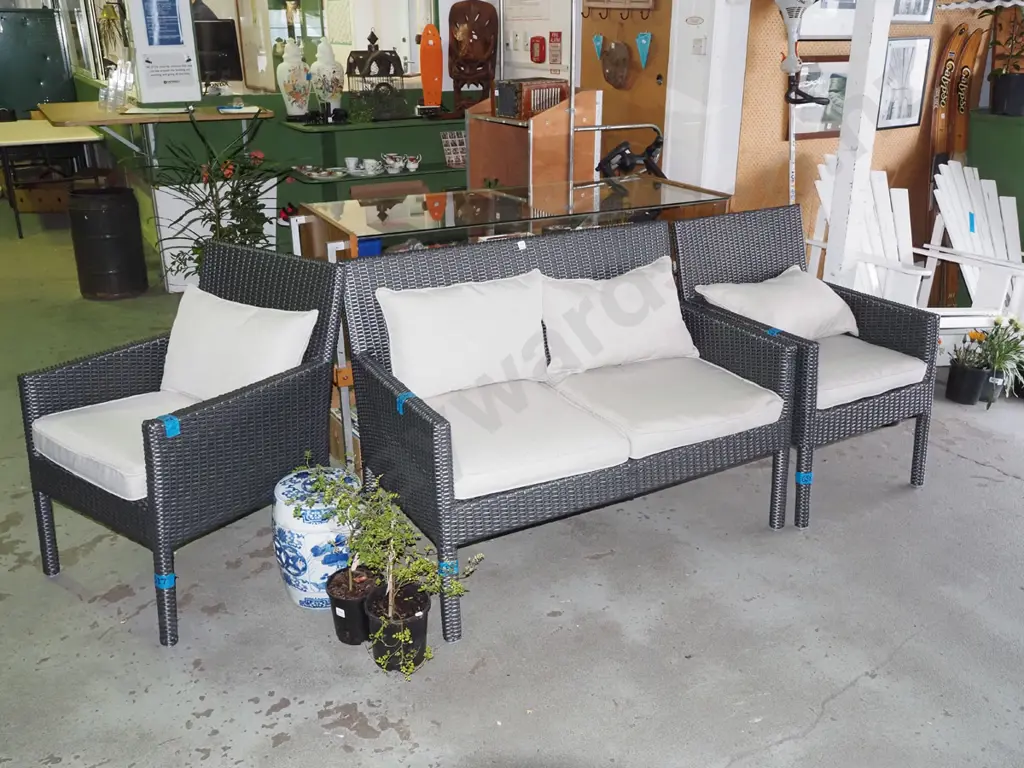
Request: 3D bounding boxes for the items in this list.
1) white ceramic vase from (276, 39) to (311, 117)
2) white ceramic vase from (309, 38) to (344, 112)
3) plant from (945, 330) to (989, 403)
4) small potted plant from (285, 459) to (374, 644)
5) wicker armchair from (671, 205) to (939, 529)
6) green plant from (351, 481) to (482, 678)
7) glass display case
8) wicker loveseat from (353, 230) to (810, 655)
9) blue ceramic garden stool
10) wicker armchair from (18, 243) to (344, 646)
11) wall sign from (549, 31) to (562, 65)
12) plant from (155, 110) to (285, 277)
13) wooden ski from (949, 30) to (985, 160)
[{"bbox_3d":[-1.377,-1.925,5.585,0.208,0.470,0.208,-5,21,-12],"label":"white ceramic vase"},{"bbox_3d":[-1.165,-1.940,5.611,0.209,0.472,0.209,-4,21,-10],"label":"white ceramic vase"},{"bbox_3d":[2.050,-0.081,3.969,0.180,0.330,0.170,11,23,27],"label":"plant"},{"bbox_3d":[-0.458,0.432,2.252,0.215,0.446,0.200,0,20,0],"label":"small potted plant"},{"bbox_3d":[0.991,-0.106,3.100,0.626,0.872,0.698,-11,22,-28],"label":"wicker armchair"},{"bbox_3d":[-0.237,0.479,2.251,0.320,0.490,0.280,-3,21,-7],"label":"green plant"},{"bbox_3d":[0.033,-0.294,3.612,1.576,0.898,0.672,-11,22,-26],"label":"glass display case"},{"bbox_3d":[0.182,0.049,2.683,1.196,0.872,0.698,-11,22,-27],"label":"wicker loveseat"},{"bbox_3d":[-0.541,0.447,2.550,0.283,0.350,0.283,-5,21,-13],"label":"blue ceramic garden stool"},{"bbox_3d":[-0.912,0.105,2.550,0.626,0.872,0.698,13,24,33],"label":"wicker armchair"},{"bbox_3d":[0.289,-2.215,5.850,0.010,0.205,0.150,-12,23,-28],"label":"wall sign"},{"bbox_3d":[-1.229,-0.532,3.894,0.570,1.220,0.520,-7,22,-17],"label":"plant"},{"bbox_3d":[2.517,-1.137,4.949,0.145,1.600,0.120,-12,16,-28],"label":"wooden ski"}]

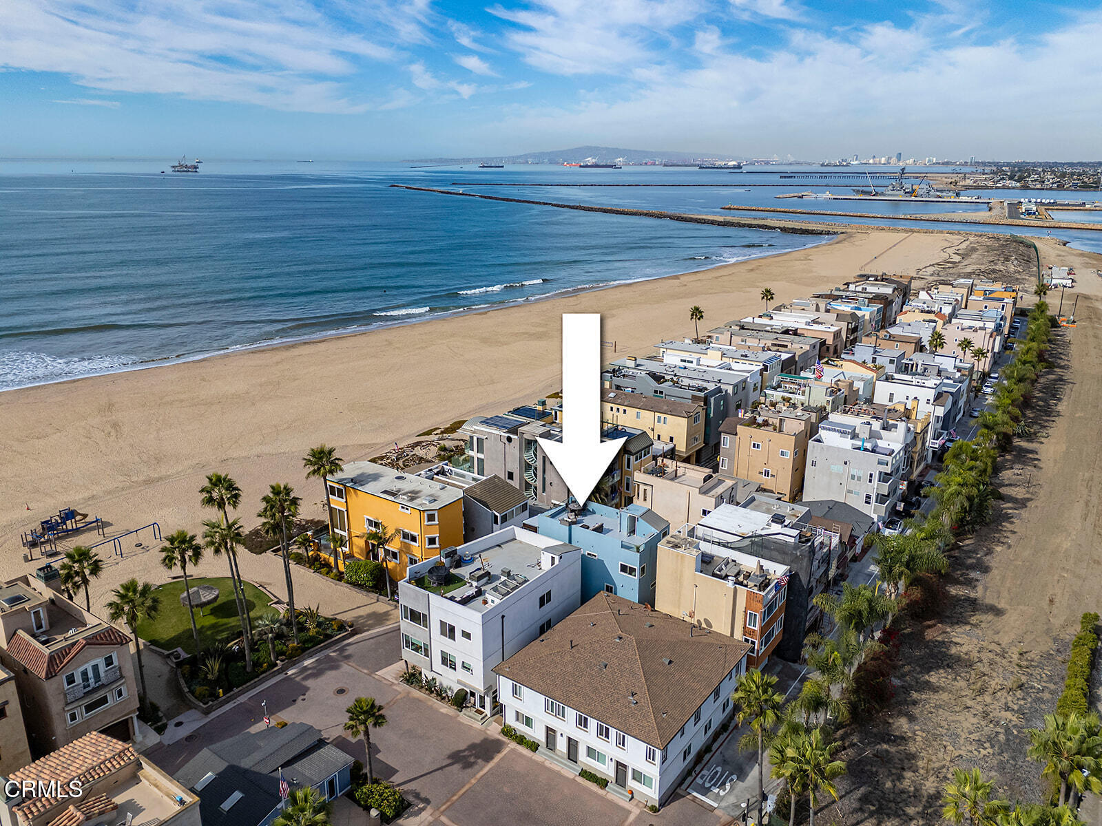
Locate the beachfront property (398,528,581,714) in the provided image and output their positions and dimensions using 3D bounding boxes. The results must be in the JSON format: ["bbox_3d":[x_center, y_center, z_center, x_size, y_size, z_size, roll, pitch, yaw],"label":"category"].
[{"bbox_3d":[-4.942,18.729,70.971,8.700,10.600,14.200,14,23,35],"label":"beachfront property"}]

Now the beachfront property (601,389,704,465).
[{"bbox_3d":[14.016,2.019,115.087,17.300,9.100,6.600,13,22,34],"label":"beachfront property"}]

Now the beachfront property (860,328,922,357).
[{"bbox_3d":[71.216,-11.097,161.104,10.400,11.300,6.900,14,23,35],"label":"beachfront property"}]

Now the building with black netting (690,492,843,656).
[{"bbox_3d":[21.381,16.208,77.624,12.800,11.400,7.500,14,23,35],"label":"building with black netting"}]

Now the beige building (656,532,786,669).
[{"bbox_3d":[15.367,16.598,68.057,9.300,10.500,6.300,13,22,34],"label":"beige building"}]

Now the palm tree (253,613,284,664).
[{"bbox_3d":[-26.098,21.104,71.033,2.900,4.982,2.900,0,18,0],"label":"palm tree"}]

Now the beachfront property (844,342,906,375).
[{"bbox_3d":[62.505,-7.334,149.612,10.000,11.300,6.900,14,23,35],"label":"beachfront property"}]

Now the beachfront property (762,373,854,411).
[{"bbox_3d":[43.739,0.176,131.846,11.732,11.125,9.608,12,21,34],"label":"beachfront property"}]

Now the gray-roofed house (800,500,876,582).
[{"bbox_3d":[33.229,14.528,93.905,9.600,4.400,13.300,14,23,35],"label":"gray-roofed house"}]

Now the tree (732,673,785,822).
[{"bbox_3d":[14.021,23.570,53.162,3.800,12.898,3.800,0,18,0],"label":"tree"}]

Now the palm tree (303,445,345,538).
[{"bbox_3d":[-25.367,11.223,87.469,4.540,15.575,4.540,12,21,34],"label":"palm tree"}]

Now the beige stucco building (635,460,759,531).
[{"bbox_3d":[15.911,12.089,91.050,10.600,10.700,6.000,14,23,35],"label":"beige stucco building"}]

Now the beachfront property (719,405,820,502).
[{"bbox_3d":[28.912,5.153,104.301,10.600,10.000,6.300,13,22,34],"label":"beachfront property"}]

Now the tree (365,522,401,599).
[{"bbox_3d":[-17.614,15.955,81.042,3.800,8.746,3.800,0,18,0],"label":"tree"}]

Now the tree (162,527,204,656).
[{"bbox_3d":[-33.303,17.031,70.511,3.800,13.147,3.800,0,18,0],"label":"tree"}]

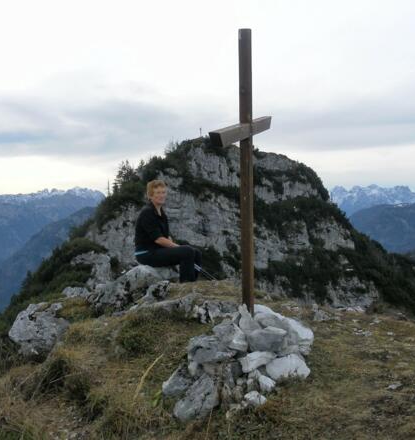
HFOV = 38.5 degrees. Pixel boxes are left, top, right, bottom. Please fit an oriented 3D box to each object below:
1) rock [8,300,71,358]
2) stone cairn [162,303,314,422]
[{"bbox_3d":[-1.480,0.965,5.200,0.500,0.460,0.450,0,1,0],"label":"rock"},{"bbox_3d":[0.195,0.860,3.820,0.930,0.580,0.850,0,1,0],"label":"stone cairn"}]

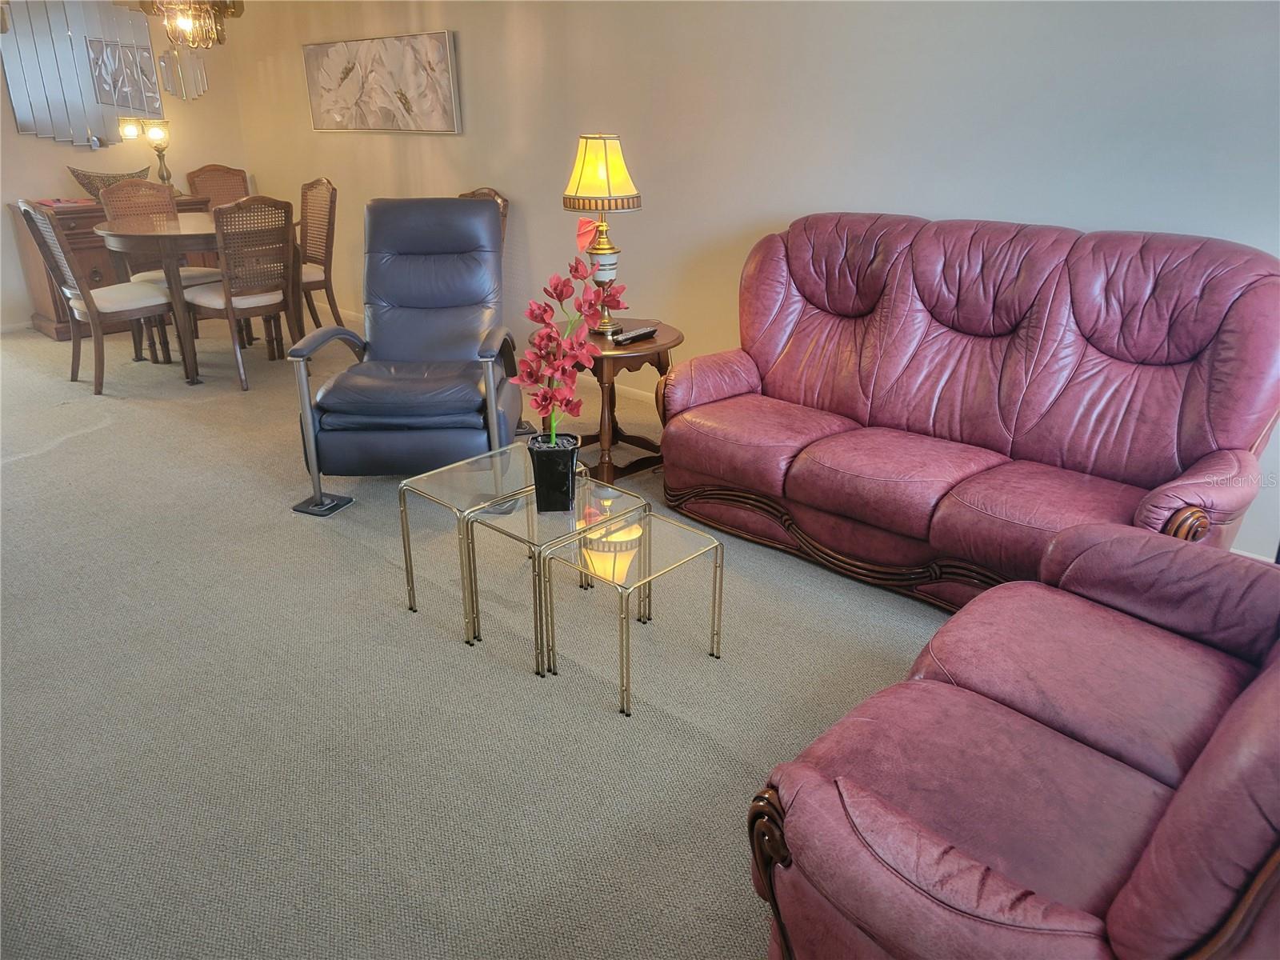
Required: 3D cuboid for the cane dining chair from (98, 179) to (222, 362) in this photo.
[{"bbox_3d":[-2.788,-1.257,5.705,0.580,0.975,0.490,20,28,41],"label":"cane dining chair"}]

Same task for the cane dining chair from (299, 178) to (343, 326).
[{"bbox_3d":[-2.142,-1.326,5.891,0.490,0.975,0.580,20,28,41],"label":"cane dining chair"}]

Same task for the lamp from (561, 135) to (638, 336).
[{"bbox_3d":[-0.135,-0.956,3.785,0.320,0.763,0.320,0,21,0],"label":"lamp"}]

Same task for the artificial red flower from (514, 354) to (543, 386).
[{"bbox_3d":[-0.285,-0.283,2.460,0.085,0.090,0.060,0,21,0],"label":"artificial red flower"}]

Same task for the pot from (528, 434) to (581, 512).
[{"bbox_3d":[-0.232,-0.014,2.596,0.145,0.185,0.145,0,21,0],"label":"pot"}]

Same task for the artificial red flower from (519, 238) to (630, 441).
[{"bbox_3d":[-0.176,-0.313,2.480,0.310,0.528,0.220,0,21,0],"label":"artificial red flower"}]

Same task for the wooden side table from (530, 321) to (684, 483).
[{"bbox_3d":[-0.126,-0.331,3.957,0.620,0.527,0.620,0,21,0],"label":"wooden side table"}]

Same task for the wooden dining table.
[{"bbox_3d":[-2.437,-1.071,5.503,1.100,0.776,1.100,20,28,41],"label":"wooden dining table"}]

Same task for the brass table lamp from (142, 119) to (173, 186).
[{"bbox_3d":[-3.266,-2.197,6.590,0.190,0.497,0.190,20,28,41],"label":"brass table lamp"}]

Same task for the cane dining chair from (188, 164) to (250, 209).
[{"bbox_3d":[-2.916,-1.748,6.978,0.580,0.975,0.490,20,28,41],"label":"cane dining chair"}]

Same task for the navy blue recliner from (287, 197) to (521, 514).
[{"bbox_3d":[-0.862,-0.550,3.832,0.780,1.020,1.060,0,21,-1],"label":"navy blue recliner"}]

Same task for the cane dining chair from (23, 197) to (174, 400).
[{"bbox_3d":[-2.780,-0.999,5.036,0.490,0.975,0.580,20,28,41],"label":"cane dining chair"}]

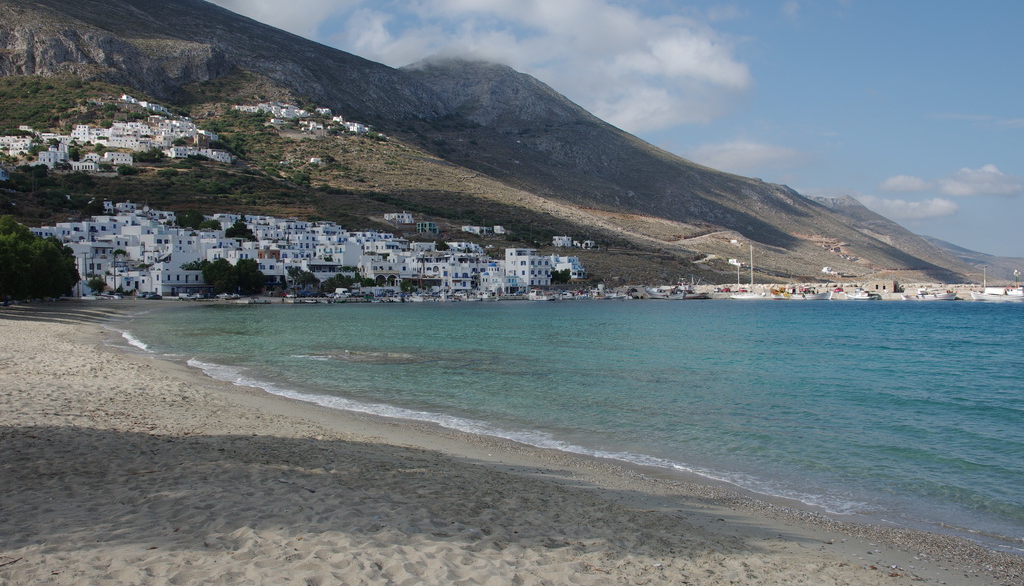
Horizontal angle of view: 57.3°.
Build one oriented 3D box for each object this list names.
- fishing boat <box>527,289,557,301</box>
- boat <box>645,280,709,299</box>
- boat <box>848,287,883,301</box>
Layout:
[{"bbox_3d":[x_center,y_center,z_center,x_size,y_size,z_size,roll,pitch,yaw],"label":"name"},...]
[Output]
[{"bbox_3d":[8.960,0.530,275.000,7.800,3.500,2.800,0,0,12],"label":"fishing boat"},{"bbox_3d":[51.600,-0.840,292.000,19.000,5.600,5.500,0,0,14],"label":"boat"},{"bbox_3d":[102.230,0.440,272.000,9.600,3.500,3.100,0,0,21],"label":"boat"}]

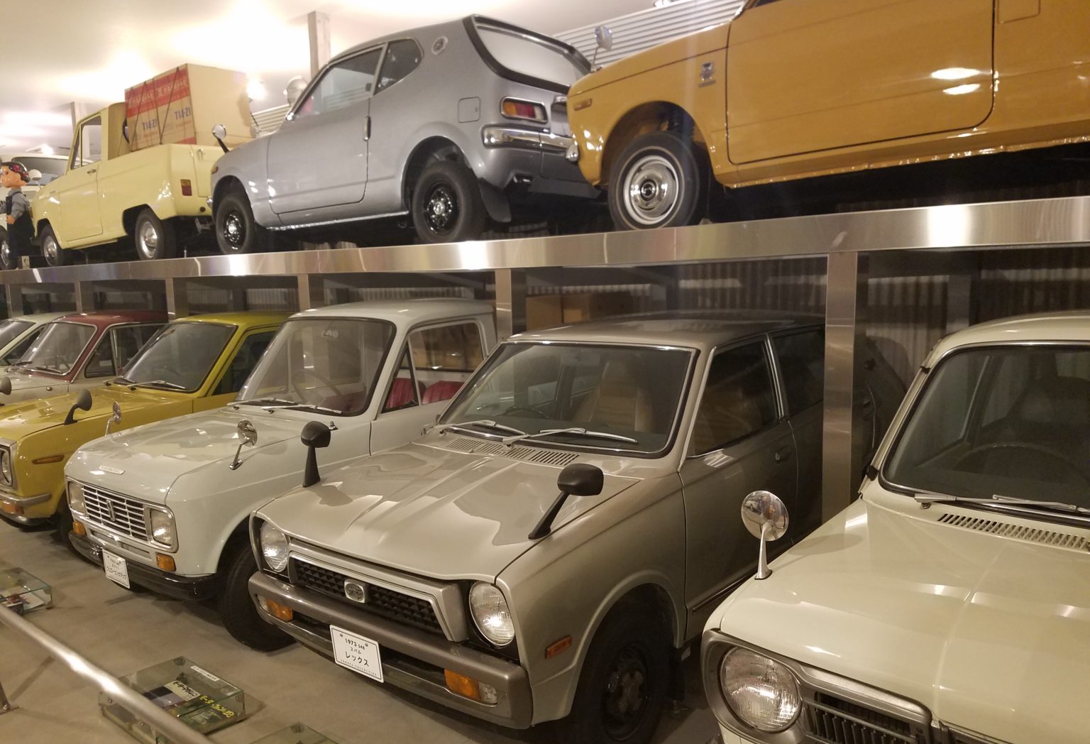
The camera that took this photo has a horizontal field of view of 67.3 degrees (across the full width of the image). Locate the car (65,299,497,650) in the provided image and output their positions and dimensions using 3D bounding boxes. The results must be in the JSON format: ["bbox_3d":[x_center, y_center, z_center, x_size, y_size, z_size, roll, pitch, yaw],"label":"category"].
[{"bbox_3d":[-0.831,0.269,4.395,1.290,1.380,2.990,4,9,40],"label":"car"}]

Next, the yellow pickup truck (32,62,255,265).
[{"bbox_3d":[-3.326,-1.638,7.180,2.995,1.530,1.295,4,9,40],"label":"yellow pickup truck"}]

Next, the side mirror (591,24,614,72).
[{"bbox_3d":[0.252,-1.430,3.614,0.080,0.205,0.100,3,8,35],"label":"side mirror"}]

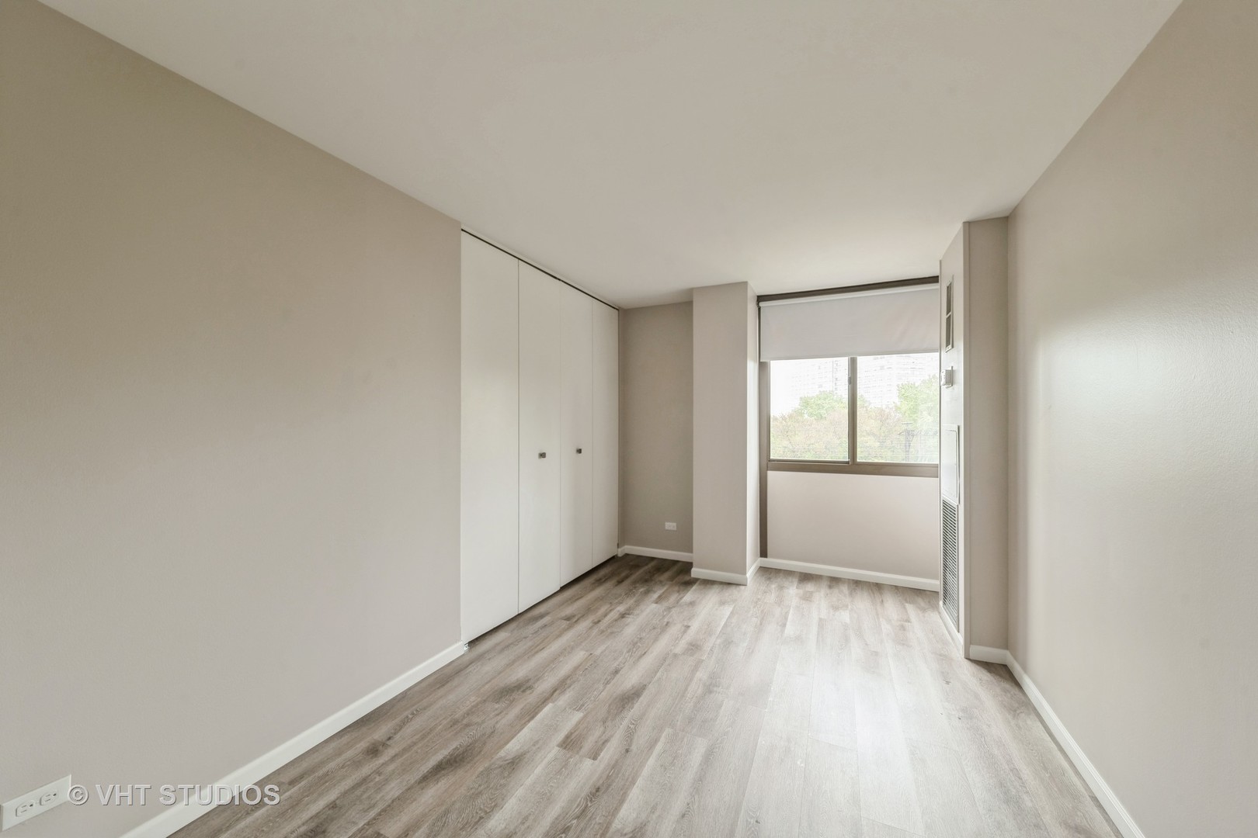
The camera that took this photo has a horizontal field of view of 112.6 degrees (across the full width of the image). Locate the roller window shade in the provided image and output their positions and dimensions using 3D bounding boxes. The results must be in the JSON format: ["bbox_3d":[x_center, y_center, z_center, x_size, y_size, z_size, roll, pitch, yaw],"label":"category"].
[{"bbox_3d":[1.833,-0.785,3.498,1.424,0.531,0.060,0,0,24],"label":"roller window shade"}]

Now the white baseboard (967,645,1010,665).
[{"bbox_3d":[1.999,1.309,2.335,0.171,0.083,0.016,0,0,24],"label":"white baseboard"}]

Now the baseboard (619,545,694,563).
[{"bbox_3d":[0.288,1.314,3.995,0.801,0.083,0.155,0,0,24],"label":"baseboard"}]

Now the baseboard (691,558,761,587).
[{"bbox_3d":[0.869,1.314,3.727,0.483,0.083,0.541,0,0,24],"label":"baseboard"}]

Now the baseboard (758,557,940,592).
[{"bbox_3d":[1.858,1.315,3.546,1.438,0.083,0.016,0,0,24],"label":"baseboard"}]

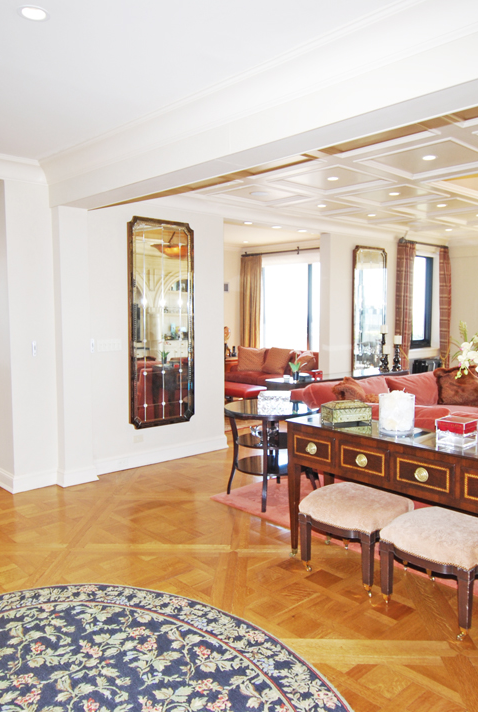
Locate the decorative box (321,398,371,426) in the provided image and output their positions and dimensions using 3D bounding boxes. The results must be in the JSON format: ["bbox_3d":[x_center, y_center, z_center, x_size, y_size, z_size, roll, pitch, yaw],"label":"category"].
[{"bbox_3d":[0.623,0.330,3.252,0.245,0.145,0.125,-2,5,-21],"label":"decorative box"}]

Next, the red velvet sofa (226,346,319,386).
[{"bbox_3d":[0.636,0.359,9.419,0.920,0.842,2.200,-4,6,-42],"label":"red velvet sofa"}]

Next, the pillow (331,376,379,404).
[{"bbox_3d":[1.004,0.397,4.835,0.200,0.430,0.460,3,6,27],"label":"pillow"}]

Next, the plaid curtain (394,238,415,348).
[{"bbox_3d":[2.479,-0.404,8.460,0.499,2.527,0.150,-4,6,-42],"label":"plaid curtain"}]

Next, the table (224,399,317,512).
[{"bbox_3d":[0.281,0.800,4.642,0.811,0.749,0.811,0,5,0],"label":"table"}]

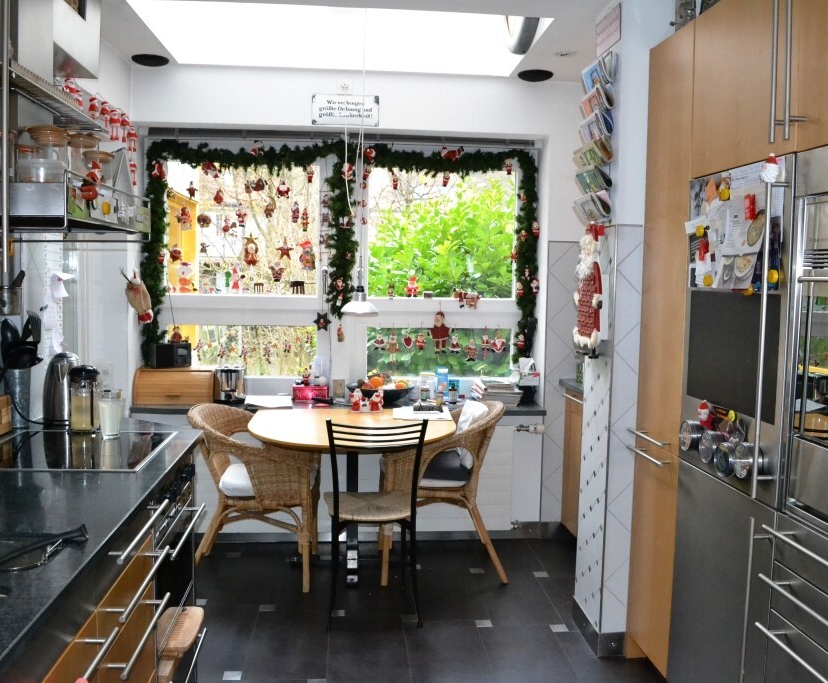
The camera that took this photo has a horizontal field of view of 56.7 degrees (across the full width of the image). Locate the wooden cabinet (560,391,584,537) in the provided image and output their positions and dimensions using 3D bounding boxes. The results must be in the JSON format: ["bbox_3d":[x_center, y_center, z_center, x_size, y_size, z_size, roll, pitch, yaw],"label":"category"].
[{"bbox_3d":[1.135,0.687,4.000,0.520,0.784,0.800,1,5,-5],"label":"wooden cabinet"}]

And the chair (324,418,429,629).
[{"bbox_3d":[-0.172,0.749,3.442,0.430,0.890,0.500,1,5,-5],"label":"chair"}]

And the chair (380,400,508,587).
[{"bbox_3d":[0.148,0.738,3.914,0.620,0.835,0.580,1,5,-4],"label":"chair"}]

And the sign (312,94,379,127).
[{"bbox_3d":[-0.362,-1.229,4.086,0.355,0.169,0.012,1,5,-5],"label":"sign"}]

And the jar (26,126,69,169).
[{"bbox_3d":[-1.115,-0.560,2.340,0.132,0.190,0.132,1,5,-5],"label":"jar"}]

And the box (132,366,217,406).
[{"bbox_3d":[-1.327,0.246,4.312,0.443,0.197,0.250,1,5,-5],"label":"box"}]

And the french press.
[{"bbox_3d":[-1.216,0.208,2.841,0.120,0.247,0.120,-1,5,-23],"label":"french press"}]

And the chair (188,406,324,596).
[{"bbox_3d":[-0.788,0.731,3.778,0.620,0.835,0.580,1,5,-4],"label":"chair"}]

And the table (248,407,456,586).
[{"bbox_3d":[-0.306,0.786,3.831,1.010,0.746,0.980,1,5,-5],"label":"table"}]

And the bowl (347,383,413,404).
[{"bbox_3d":[-0.194,0.306,4.373,0.380,0.115,0.380,1,5,-5],"label":"bowl"}]

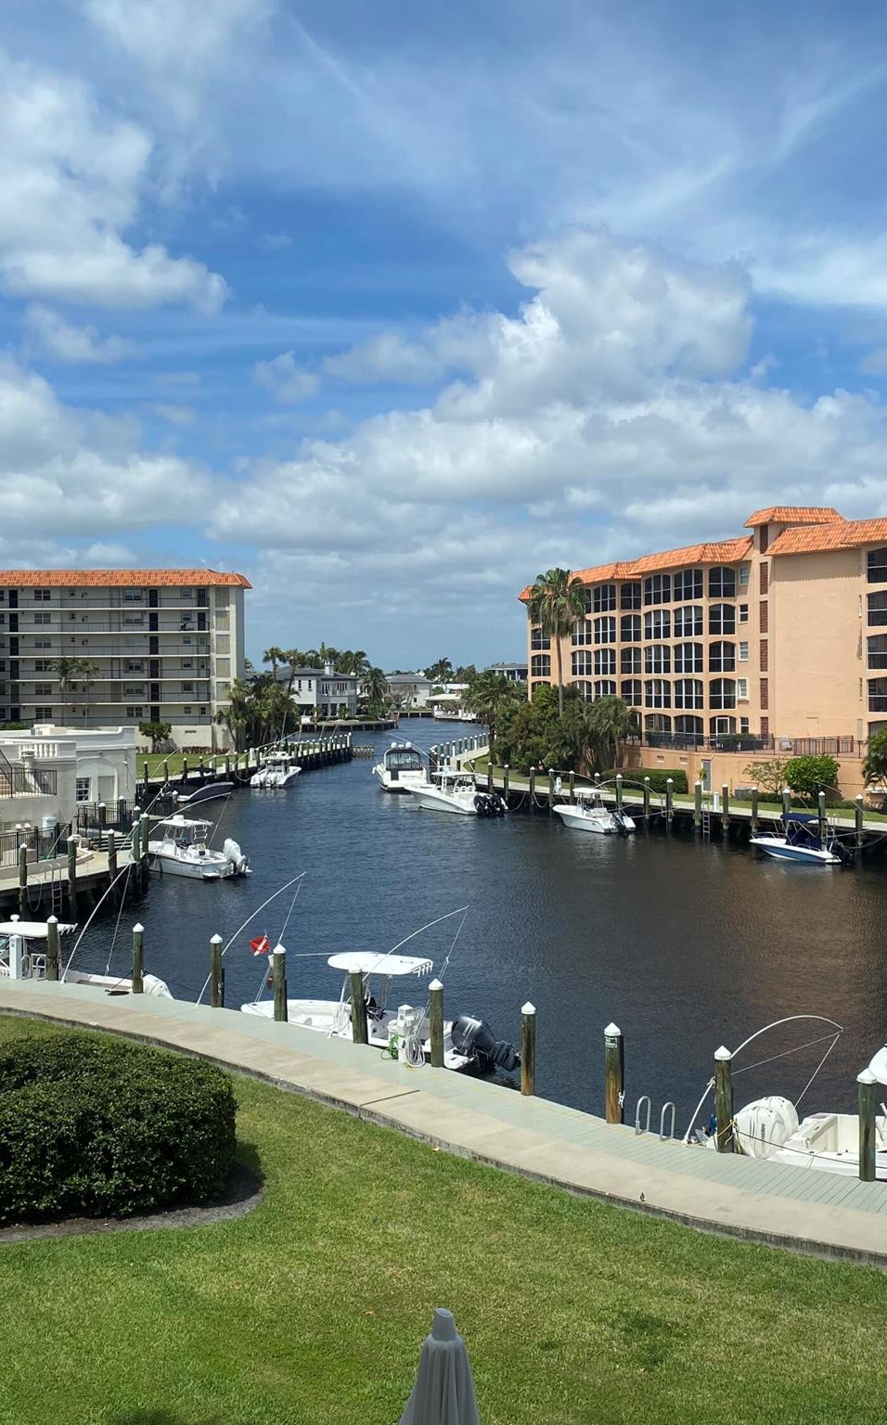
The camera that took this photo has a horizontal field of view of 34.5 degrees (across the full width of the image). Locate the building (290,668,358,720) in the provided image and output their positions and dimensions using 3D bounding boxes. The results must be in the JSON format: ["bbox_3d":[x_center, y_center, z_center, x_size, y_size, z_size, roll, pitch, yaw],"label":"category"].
[{"bbox_3d":[-25.000,-3.110,292.000,13.000,10.200,12.000,-1,2,-45],"label":"building"}]

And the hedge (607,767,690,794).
[{"bbox_3d":[14.200,4.699,99.800,1.300,1.500,7.500,-1,1,-33],"label":"hedge"}]

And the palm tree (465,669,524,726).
[{"bbox_3d":[5.024,0.252,140.000,5.800,9.000,5.800,0,1,0],"label":"palm tree"}]

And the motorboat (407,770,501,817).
[{"bbox_3d":[0.459,5.541,101.467,3.200,2.900,11.300,-1,1,-31],"label":"motorboat"}]

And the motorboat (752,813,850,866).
[{"bbox_3d":[17.637,6.320,70.928,2.150,2.250,6.000,-1,1,-36],"label":"motorboat"}]

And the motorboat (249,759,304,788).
[{"bbox_3d":[-14.586,5.333,130.560,2.958,2.856,9.180,0,1,14],"label":"motorboat"}]

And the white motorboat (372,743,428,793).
[{"bbox_3d":[-3.850,4.487,119.600,3.800,4.100,11.500,0,1,-8],"label":"white motorboat"}]

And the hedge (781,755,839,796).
[{"bbox_3d":[22.352,3.989,87.000,3.500,2.800,3.400,1,2,45],"label":"hedge"}]

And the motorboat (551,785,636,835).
[{"bbox_3d":[8.925,5.982,88.026,2.550,2.652,7.548,-1,1,-31],"label":"motorboat"}]

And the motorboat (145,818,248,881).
[{"bbox_3d":[-11.650,6.099,65.300,7.500,2.750,2.400,1,1,42],"label":"motorboat"}]

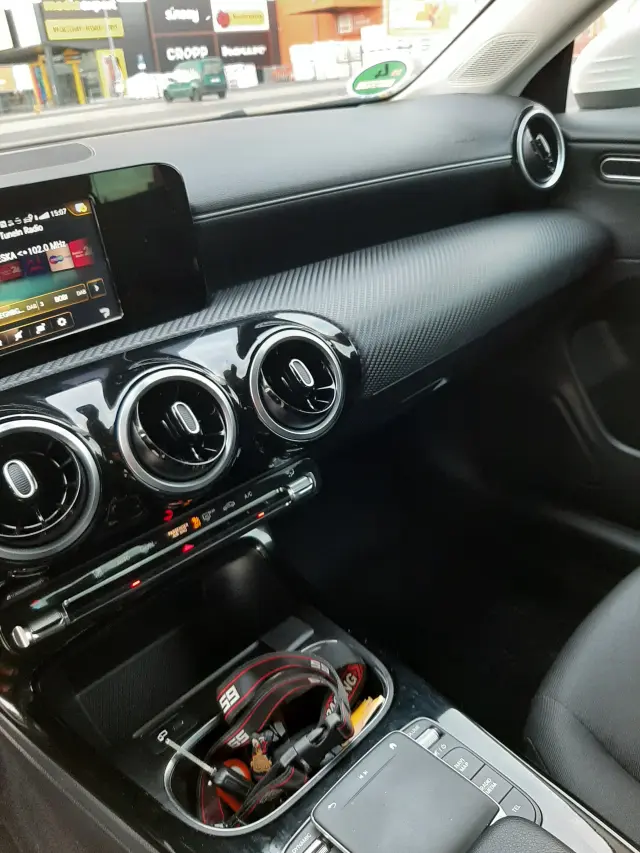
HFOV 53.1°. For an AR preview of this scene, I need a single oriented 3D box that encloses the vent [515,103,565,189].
[{"bbox_3d":[0.278,-0.358,0.834,0.099,0.100,0.038,-21,20,-31],"label":"vent"}]

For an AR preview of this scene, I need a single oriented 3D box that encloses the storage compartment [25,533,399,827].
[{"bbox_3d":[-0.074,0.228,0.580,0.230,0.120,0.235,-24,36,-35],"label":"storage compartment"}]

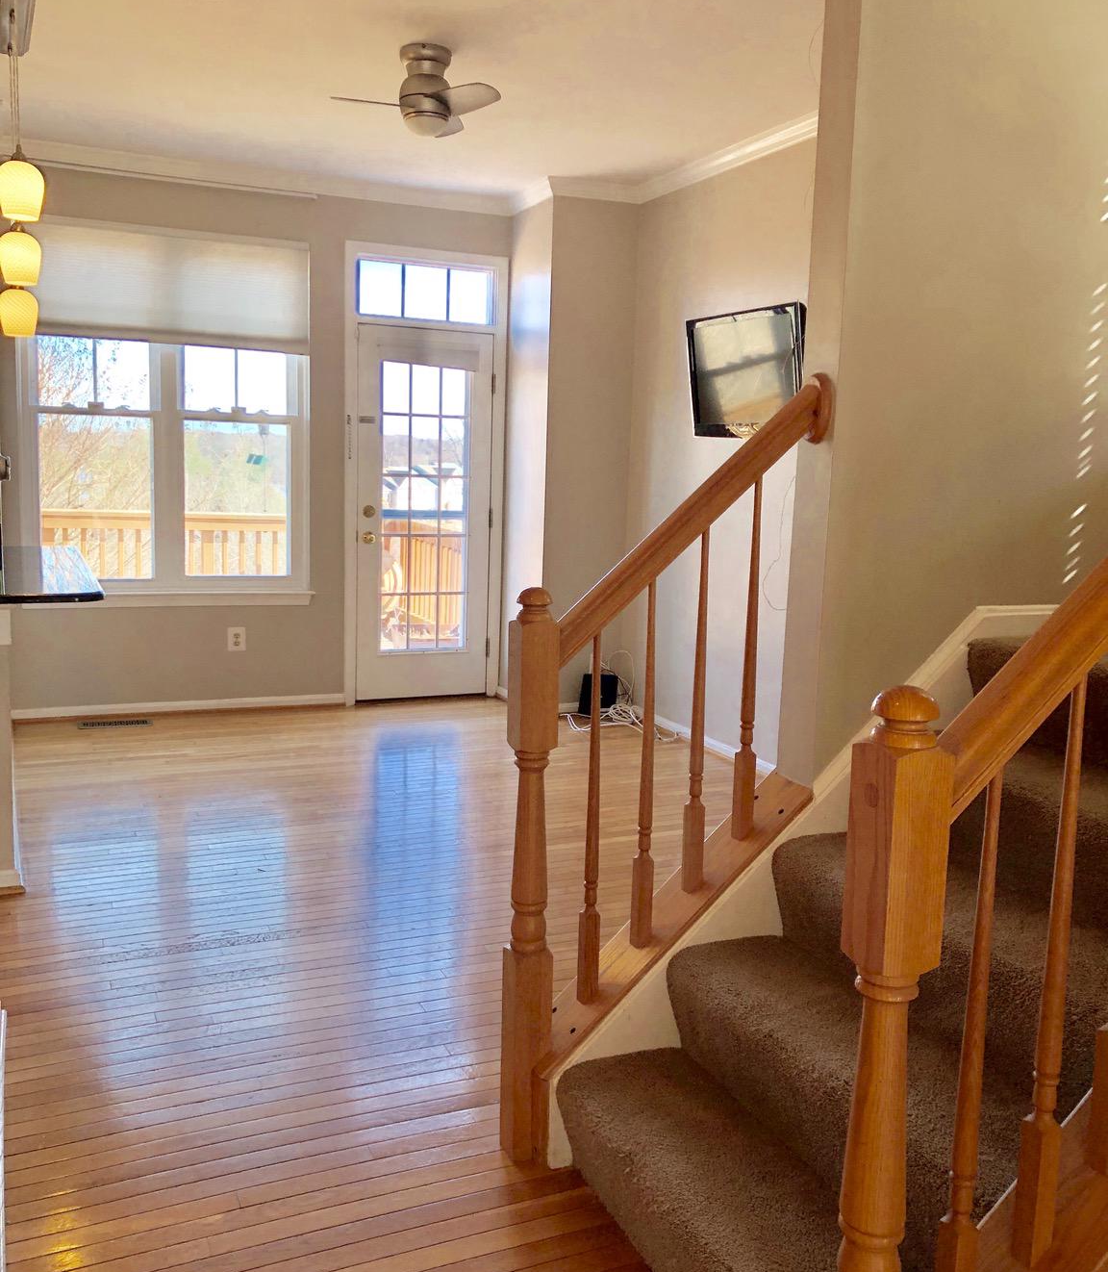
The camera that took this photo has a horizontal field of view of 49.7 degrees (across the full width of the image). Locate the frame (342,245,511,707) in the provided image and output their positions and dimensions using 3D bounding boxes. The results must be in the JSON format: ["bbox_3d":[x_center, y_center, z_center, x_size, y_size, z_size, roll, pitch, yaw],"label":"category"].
[{"bbox_3d":[-0.717,-0.867,6.636,0.915,2.457,0.120,-2,9,-25],"label":"frame"}]

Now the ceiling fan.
[{"bbox_3d":[-0.436,-1.862,4.109,0.640,0.290,0.640,-2,9,-25],"label":"ceiling fan"}]

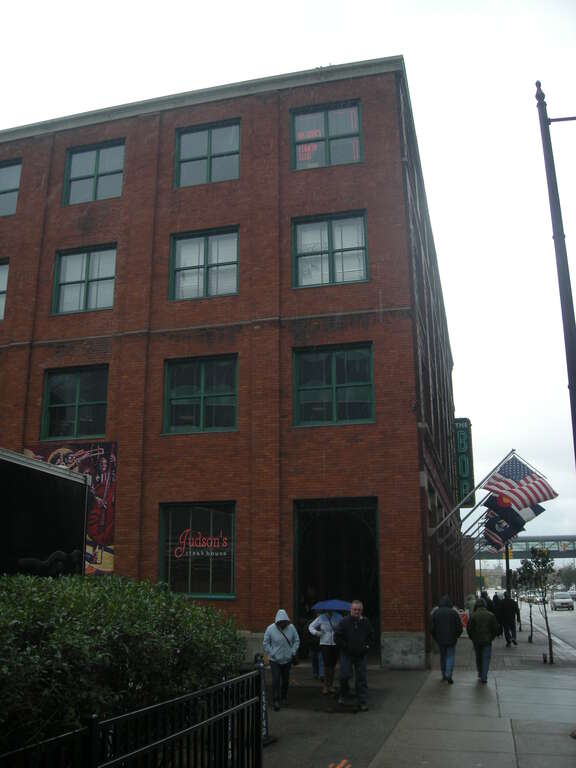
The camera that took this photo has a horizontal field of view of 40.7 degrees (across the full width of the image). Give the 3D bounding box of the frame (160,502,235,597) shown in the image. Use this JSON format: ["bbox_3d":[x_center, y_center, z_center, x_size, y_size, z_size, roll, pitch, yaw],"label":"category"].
[{"bbox_3d":[-2.367,4.418,20.585,2.117,2.468,0.180,-4,-15,13],"label":"frame"}]

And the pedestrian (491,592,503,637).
[{"bbox_3d":[8.441,9.347,31.510,0.550,1.712,0.420,-4,-15,13],"label":"pedestrian"}]

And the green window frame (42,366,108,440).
[{"bbox_3d":[-5.967,0.548,21.806,2.060,2.080,0.200,-4,-16,14],"label":"green window frame"}]

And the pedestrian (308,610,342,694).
[{"bbox_3d":[0.728,4.922,14.539,0.620,1.617,0.420,-1,-15,5],"label":"pedestrian"}]

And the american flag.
[{"bbox_3d":[6.515,3.033,21.825,1.289,1.586,0.400,-45,-20,0],"label":"american flag"}]

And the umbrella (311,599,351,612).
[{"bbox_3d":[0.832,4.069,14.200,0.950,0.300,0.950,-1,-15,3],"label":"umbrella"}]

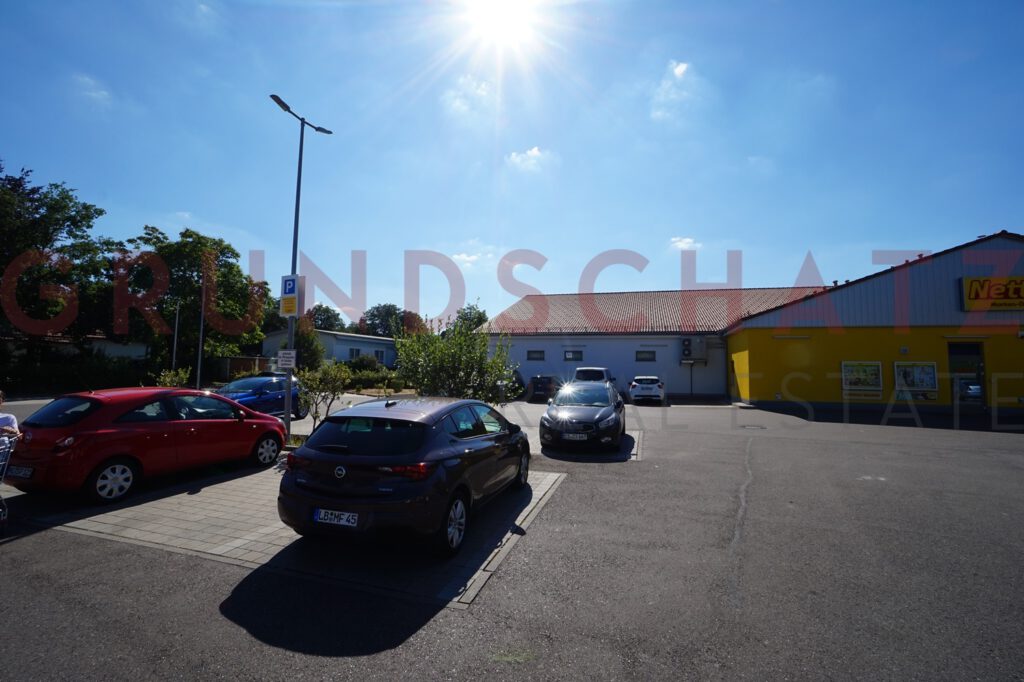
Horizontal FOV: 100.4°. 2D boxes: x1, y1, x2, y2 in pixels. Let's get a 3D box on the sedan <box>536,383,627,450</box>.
[{"bbox_3d":[2.126,1.956,11.697,1.800,1.480,4.450,0,-4,17],"label":"sedan"}]

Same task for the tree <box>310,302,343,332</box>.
[{"bbox_3d":[-28.715,0.052,65.118,6.000,11.649,6.000,2,-4,-24],"label":"tree"}]

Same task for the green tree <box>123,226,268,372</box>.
[{"bbox_3d":[-22.769,-2.232,30.197,8.800,11.699,8.800,4,-5,-37],"label":"green tree"}]

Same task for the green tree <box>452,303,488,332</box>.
[{"bbox_3d":[-5.458,0.302,55.098,5.000,10.378,5.000,1,-4,-6],"label":"green tree"}]

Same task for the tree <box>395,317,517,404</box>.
[{"bbox_3d":[-1.284,0.998,9.453,2.650,3.011,2.500,1,-4,-8],"label":"tree"}]

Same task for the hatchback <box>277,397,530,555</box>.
[{"bbox_3d":[-0.999,1.550,5.981,1.840,1.485,4.370,0,-4,17],"label":"hatchback"}]

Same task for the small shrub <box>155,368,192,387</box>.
[{"bbox_3d":[-9.372,1.686,11.809,1.050,1.700,1.050,4,-5,-38],"label":"small shrub"}]

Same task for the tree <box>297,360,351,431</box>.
[{"bbox_3d":[-4.537,1.526,10.320,1.300,1.980,1.250,2,-4,-23],"label":"tree"}]

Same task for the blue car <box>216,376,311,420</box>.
[{"bbox_3d":[-8.675,1.990,14.395,1.780,1.500,4.150,0,-4,15],"label":"blue car"}]

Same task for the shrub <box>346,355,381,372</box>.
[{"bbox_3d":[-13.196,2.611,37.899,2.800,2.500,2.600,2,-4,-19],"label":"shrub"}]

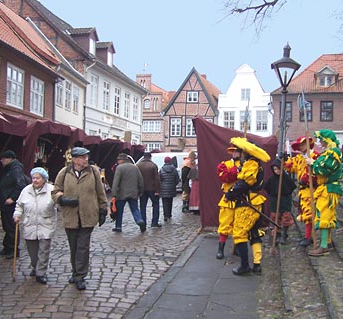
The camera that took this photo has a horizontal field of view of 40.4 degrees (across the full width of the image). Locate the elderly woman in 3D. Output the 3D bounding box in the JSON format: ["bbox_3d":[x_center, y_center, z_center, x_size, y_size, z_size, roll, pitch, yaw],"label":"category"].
[{"bbox_3d":[-1.785,0.850,6.170,0.550,1.500,0.420,0,0,0],"label":"elderly woman"}]

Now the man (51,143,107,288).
[{"bbox_3d":[-1.151,0.725,5.870,0.650,1.750,0.450,0,0,-3],"label":"man"}]

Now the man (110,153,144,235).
[{"bbox_3d":[-0.947,0.725,10.280,0.640,1.750,0.550,0,0,-27],"label":"man"}]

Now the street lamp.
[{"bbox_3d":[2.100,-0.415,8.900,0.570,3.680,0.570,3,0,13],"label":"street lamp"}]

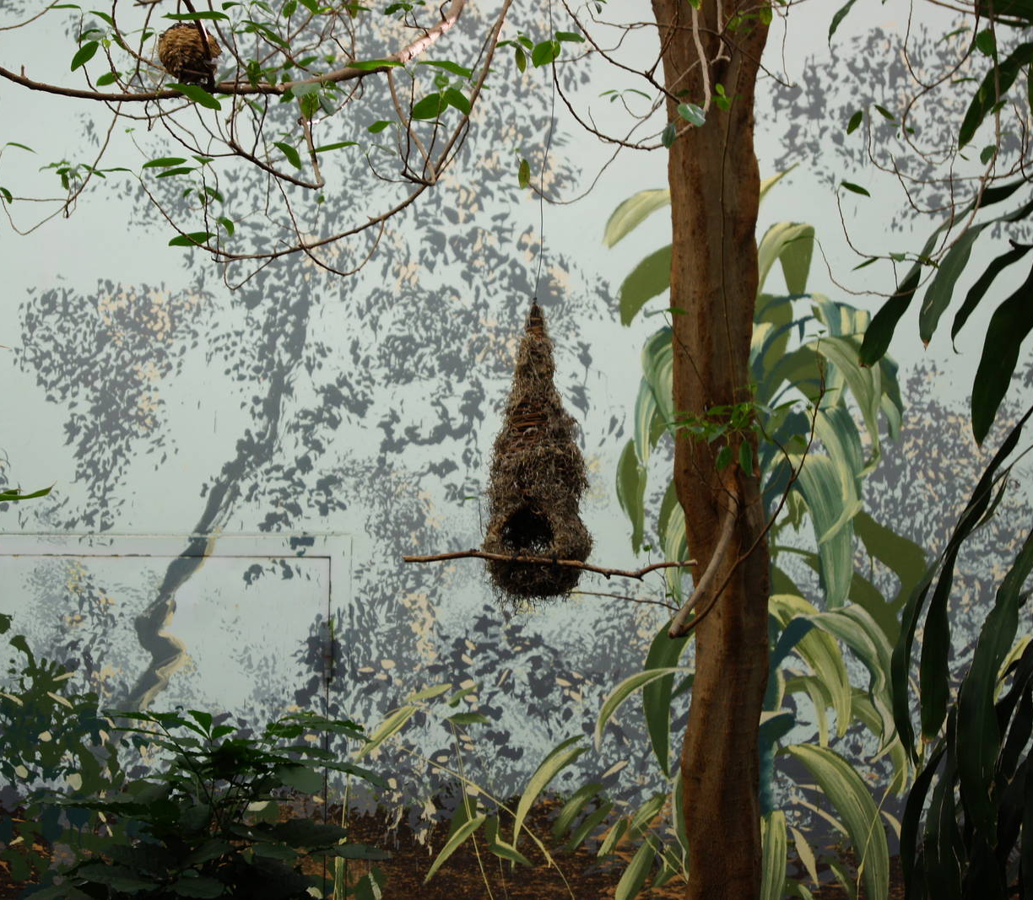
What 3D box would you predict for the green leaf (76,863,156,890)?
[{"bbox_3d":[-0.770,0.819,5.900,0.158,0.051,0.080,1,-7,0],"label":"green leaf"}]

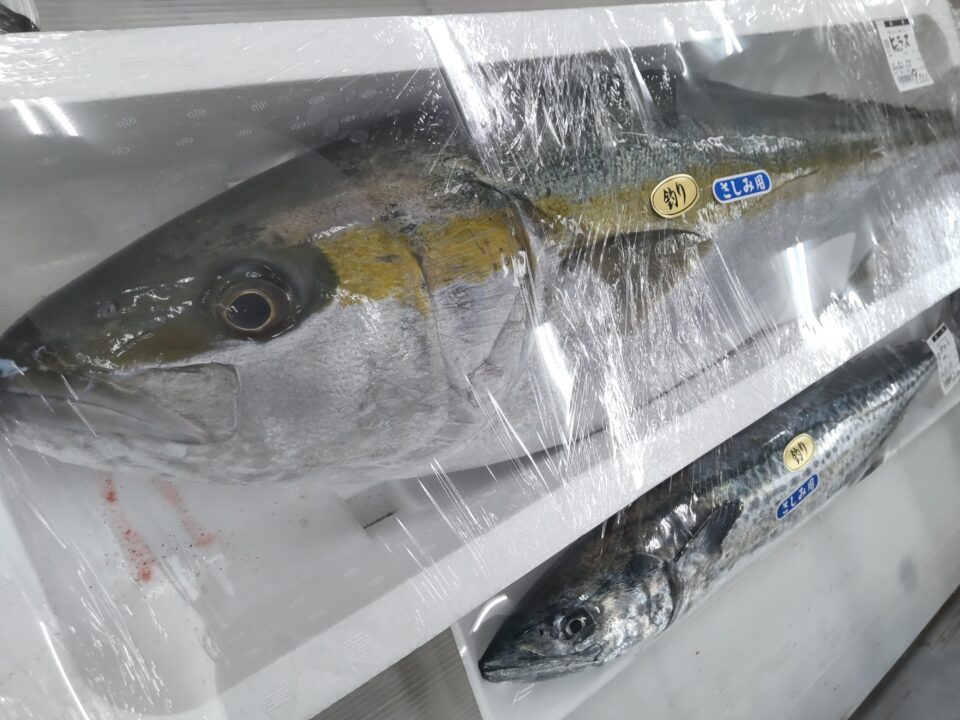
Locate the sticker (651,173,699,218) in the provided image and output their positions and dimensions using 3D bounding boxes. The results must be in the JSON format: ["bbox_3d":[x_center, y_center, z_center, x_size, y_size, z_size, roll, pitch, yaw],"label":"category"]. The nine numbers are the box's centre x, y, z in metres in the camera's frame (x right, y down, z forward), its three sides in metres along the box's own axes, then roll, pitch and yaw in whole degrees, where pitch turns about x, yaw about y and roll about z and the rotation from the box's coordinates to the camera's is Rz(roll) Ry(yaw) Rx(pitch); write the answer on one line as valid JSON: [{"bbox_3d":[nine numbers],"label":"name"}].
[{"bbox_3d":[0.113,-0.096,0.388,0.043,0.002,0.024,-25,100,-31],"label":"sticker"}]

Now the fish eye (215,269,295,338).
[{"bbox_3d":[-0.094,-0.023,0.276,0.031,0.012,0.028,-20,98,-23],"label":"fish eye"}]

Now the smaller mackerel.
[{"bbox_3d":[0.266,0.071,0.556,0.676,0.068,0.112,-22,99,-32],"label":"smaller mackerel"}]

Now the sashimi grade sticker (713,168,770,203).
[{"bbox_3d":[0.167,-0.110,0.422,0.061,0.002,0.018,-19,97,-32],"label":"sashimi grade sticker"}]

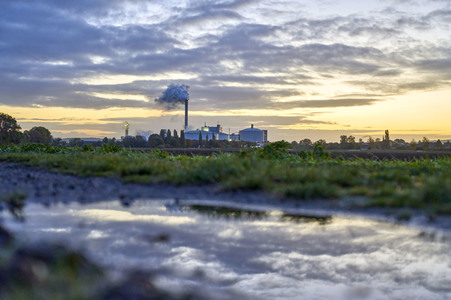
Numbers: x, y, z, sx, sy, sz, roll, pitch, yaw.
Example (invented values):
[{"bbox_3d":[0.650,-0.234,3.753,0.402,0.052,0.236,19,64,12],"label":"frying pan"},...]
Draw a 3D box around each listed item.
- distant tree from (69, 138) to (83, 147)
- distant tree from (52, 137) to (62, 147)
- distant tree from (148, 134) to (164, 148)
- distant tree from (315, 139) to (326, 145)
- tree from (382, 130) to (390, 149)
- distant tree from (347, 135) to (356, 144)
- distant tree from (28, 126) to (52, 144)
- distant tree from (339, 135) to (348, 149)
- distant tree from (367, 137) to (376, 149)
[{"bbox_3d":[-114.650,-5.370,480.000,10.740,6.900,10.200,0,0,0],"label":"distant tree"},{"bbox_3d":[-115.420,-5.150,430.000,6.870,6.870,6.530,0,0,0],"label":"distant tree"},{"bbox_3d":[-49.610,-6.290,450.000,11.500,9.990,10.930,0,0,0],"label":"distant tree"},{"bbox_3d":[76.090,-4.790,500.000,9.190,7.990,8.730,0,0,0],"label":"distant tree"},{"bbox_3d":[134.380,-8.520,520.000,5.400,15.700,5.130,0,0,0],"label":"tree"},{"bbox_3d":[100.660,-6.190,500.000,7.190,10.780,6.830,0,0,0],"label":"distant tree"},{"bbox_3d":[-109.070,-7.830,370.000,14.190,11.530,13.480,0,0,0],"label":"distant tree"},{"bbox_3d":[94.660,-6.110,500.000,6.390,10.940,6.070,0,0,0],"label":"distant tree"},{"bbox_3d":[116.630,-5.710,500.000,6.390,10.150,6.070,0,0,0],"label":"distant tree"}]

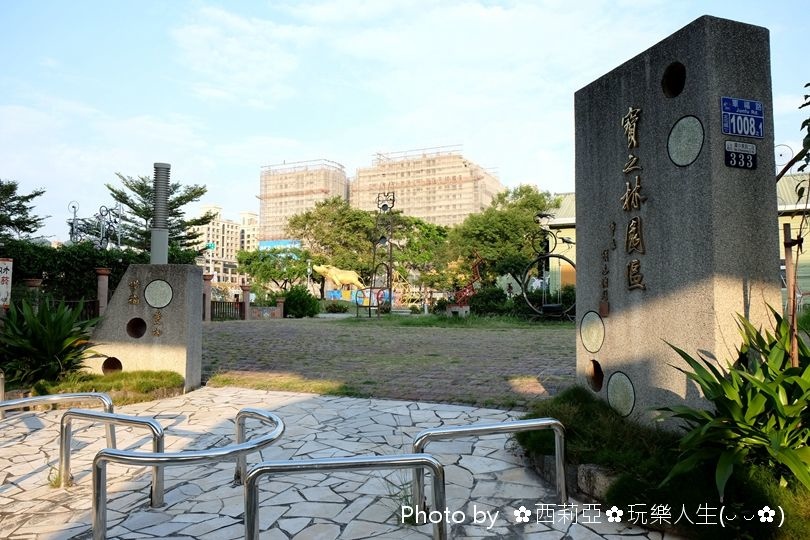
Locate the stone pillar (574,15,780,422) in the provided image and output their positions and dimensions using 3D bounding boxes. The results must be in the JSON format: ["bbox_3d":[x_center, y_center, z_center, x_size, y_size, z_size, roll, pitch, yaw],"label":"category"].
[{"bbox_3d":[2.451,-0.280,5.738,0.713,3.420,1.781,1,-3,-19],"label":"stone pillar"}]

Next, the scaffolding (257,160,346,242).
[{"bbox_3d":[-38.408,-13.667,232.927,30.000,50.024,17.000,-1,-3,25],"label":"scaffolding"}]

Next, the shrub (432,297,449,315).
[{"bbox_3d":[2.221,2.221,38.000,1.001,1.126,1.000,-1,-3,0],"label":"shrub"}]

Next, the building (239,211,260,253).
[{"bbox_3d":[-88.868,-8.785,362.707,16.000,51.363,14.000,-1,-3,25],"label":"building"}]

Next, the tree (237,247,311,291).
[{"bbox_3d":[-8.658,0.781,40.003,4.872,4.659,4.700,0,-2,0],"label":"tree"}]

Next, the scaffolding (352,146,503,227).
[{"bbox_3d":[8.596,-13.356,221.491,44.000,48.425,36.000,-1,-3,25],"label":"scaffolding"}]

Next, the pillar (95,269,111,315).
[{"bbox_3d":[-12.100,1.140,24.300,0.550,2.400,0.550,-2,-3,25],"label":"pillar"}]

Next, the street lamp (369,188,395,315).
[{"bbox_3d":[-1.335,-0.937,34.500,1.477,7.156,1.200,-1,-3,0],"label":"street lamp"}]

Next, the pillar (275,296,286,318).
[{"bbox_3d":[-7.144,2.169,35.000,0.520,1.285,0.520,-2,-3,25],"label":"pillar"}]

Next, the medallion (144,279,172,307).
[{"bbox_3d":[-3.505,0.350,8.675,0.420,0.420,0.040,0,-2,0],"label":"medallion"}]

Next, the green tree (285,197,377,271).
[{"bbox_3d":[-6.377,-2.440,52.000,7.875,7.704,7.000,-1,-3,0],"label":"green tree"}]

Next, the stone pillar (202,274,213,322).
[{"bbox_3d":[-9.753,1.407,30.000,0.500,2.370,0.500,-2,-3,25],"label":"stone pillar"}]

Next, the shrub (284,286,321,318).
[{"bbox_3d":[-6.048,1.841,35.500,2.221,1.987,2.000,-1,-3,0],"label":"shrub"}]

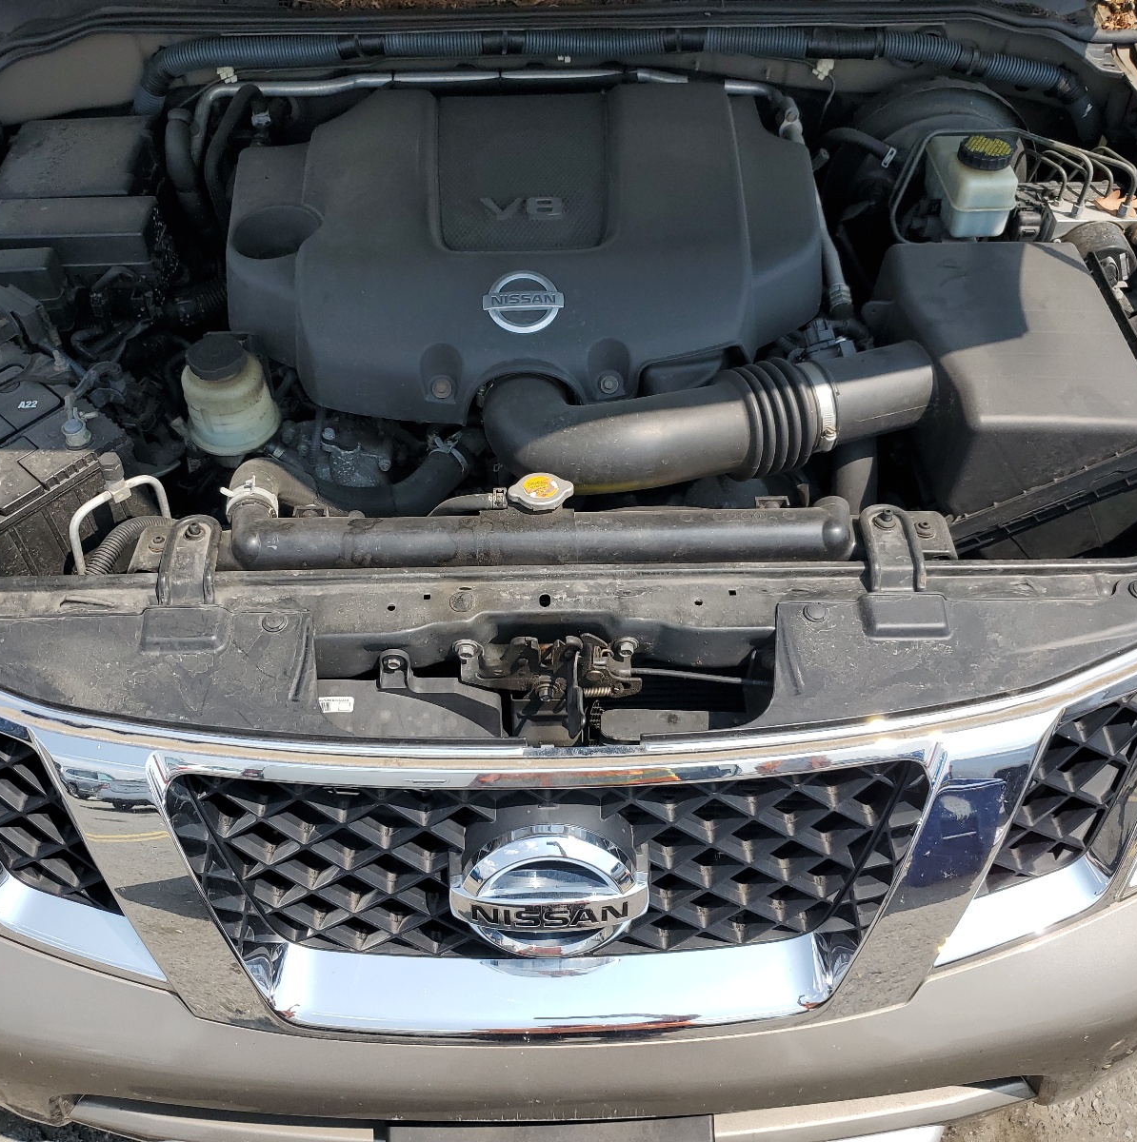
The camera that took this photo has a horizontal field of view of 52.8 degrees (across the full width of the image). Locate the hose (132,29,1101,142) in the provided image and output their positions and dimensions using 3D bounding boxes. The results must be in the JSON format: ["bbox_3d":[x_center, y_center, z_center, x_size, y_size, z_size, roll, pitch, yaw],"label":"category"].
[{"bbox_3d":[0.060,-0.638,1.503,1.260,0.140,0.100,-1,48,-1],"label":"hose"}]

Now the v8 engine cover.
[{"bbox_3d":[-0.045,-0.385,1.336,0.640,0.180,0.480,-1,48,-1],"label":"v8 engine cover"}]

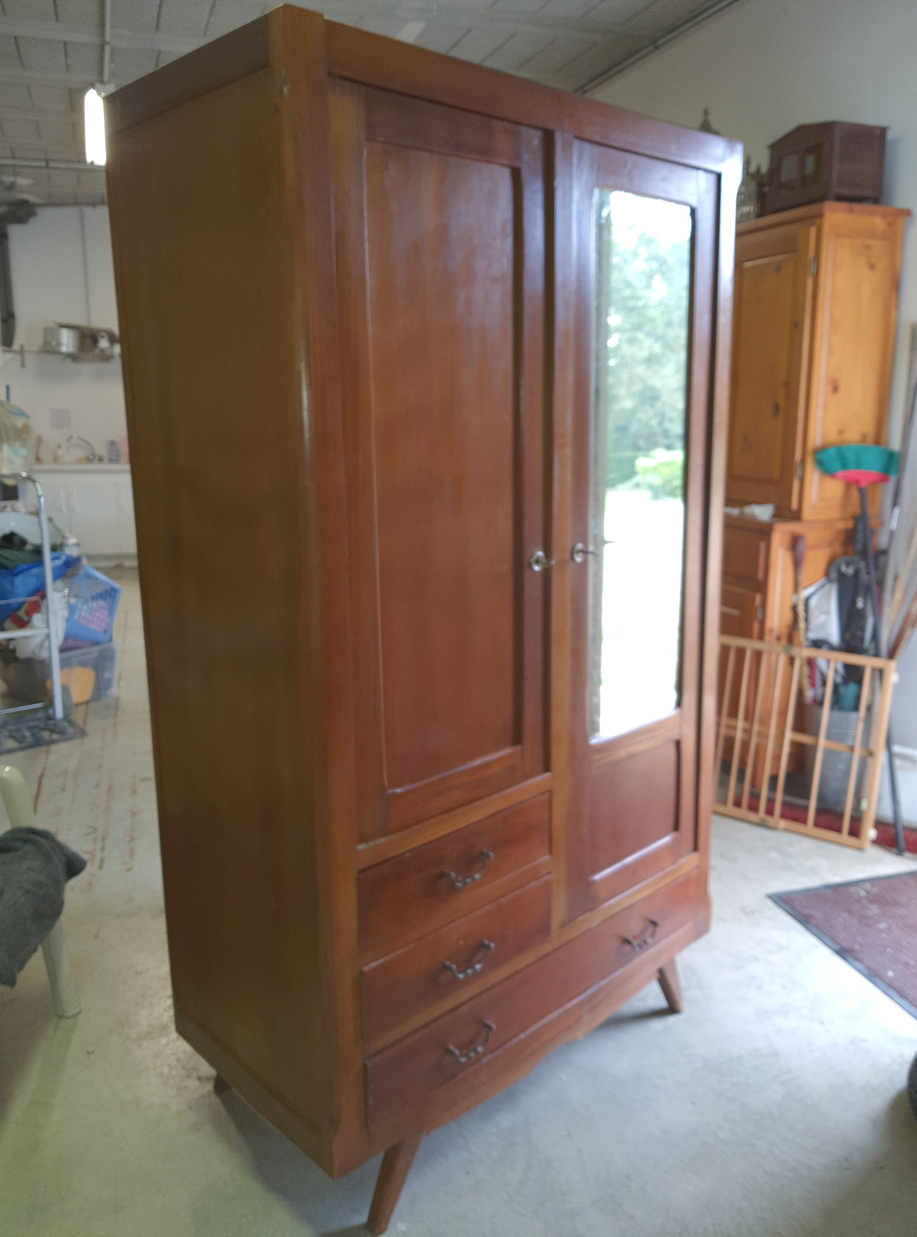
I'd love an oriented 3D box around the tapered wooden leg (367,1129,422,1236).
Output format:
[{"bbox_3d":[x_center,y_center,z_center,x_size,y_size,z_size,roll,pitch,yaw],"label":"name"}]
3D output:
[{"bbox_3d":[-0.122,1.010,1.662,0.045,0.173,0.048,13,-5,46],"label":"tapered wooden leg"}]

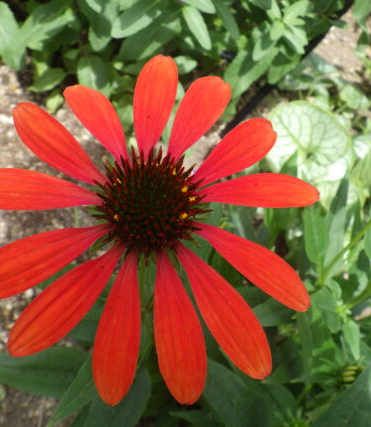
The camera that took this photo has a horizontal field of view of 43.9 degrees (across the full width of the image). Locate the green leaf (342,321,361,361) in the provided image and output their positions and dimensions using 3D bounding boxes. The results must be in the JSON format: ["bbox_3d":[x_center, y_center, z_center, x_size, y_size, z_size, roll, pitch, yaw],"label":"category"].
[{"bbox_3d":[0.162,0.124,0.450,0.017,0.010,0.037,-18,71,-10],"label":"green leaf"}]

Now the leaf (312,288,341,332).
[{"bbox_3d":[0.137,0.094,0.450,0.032,0.012,0.041,5,68,18],"label":"leaf"}]

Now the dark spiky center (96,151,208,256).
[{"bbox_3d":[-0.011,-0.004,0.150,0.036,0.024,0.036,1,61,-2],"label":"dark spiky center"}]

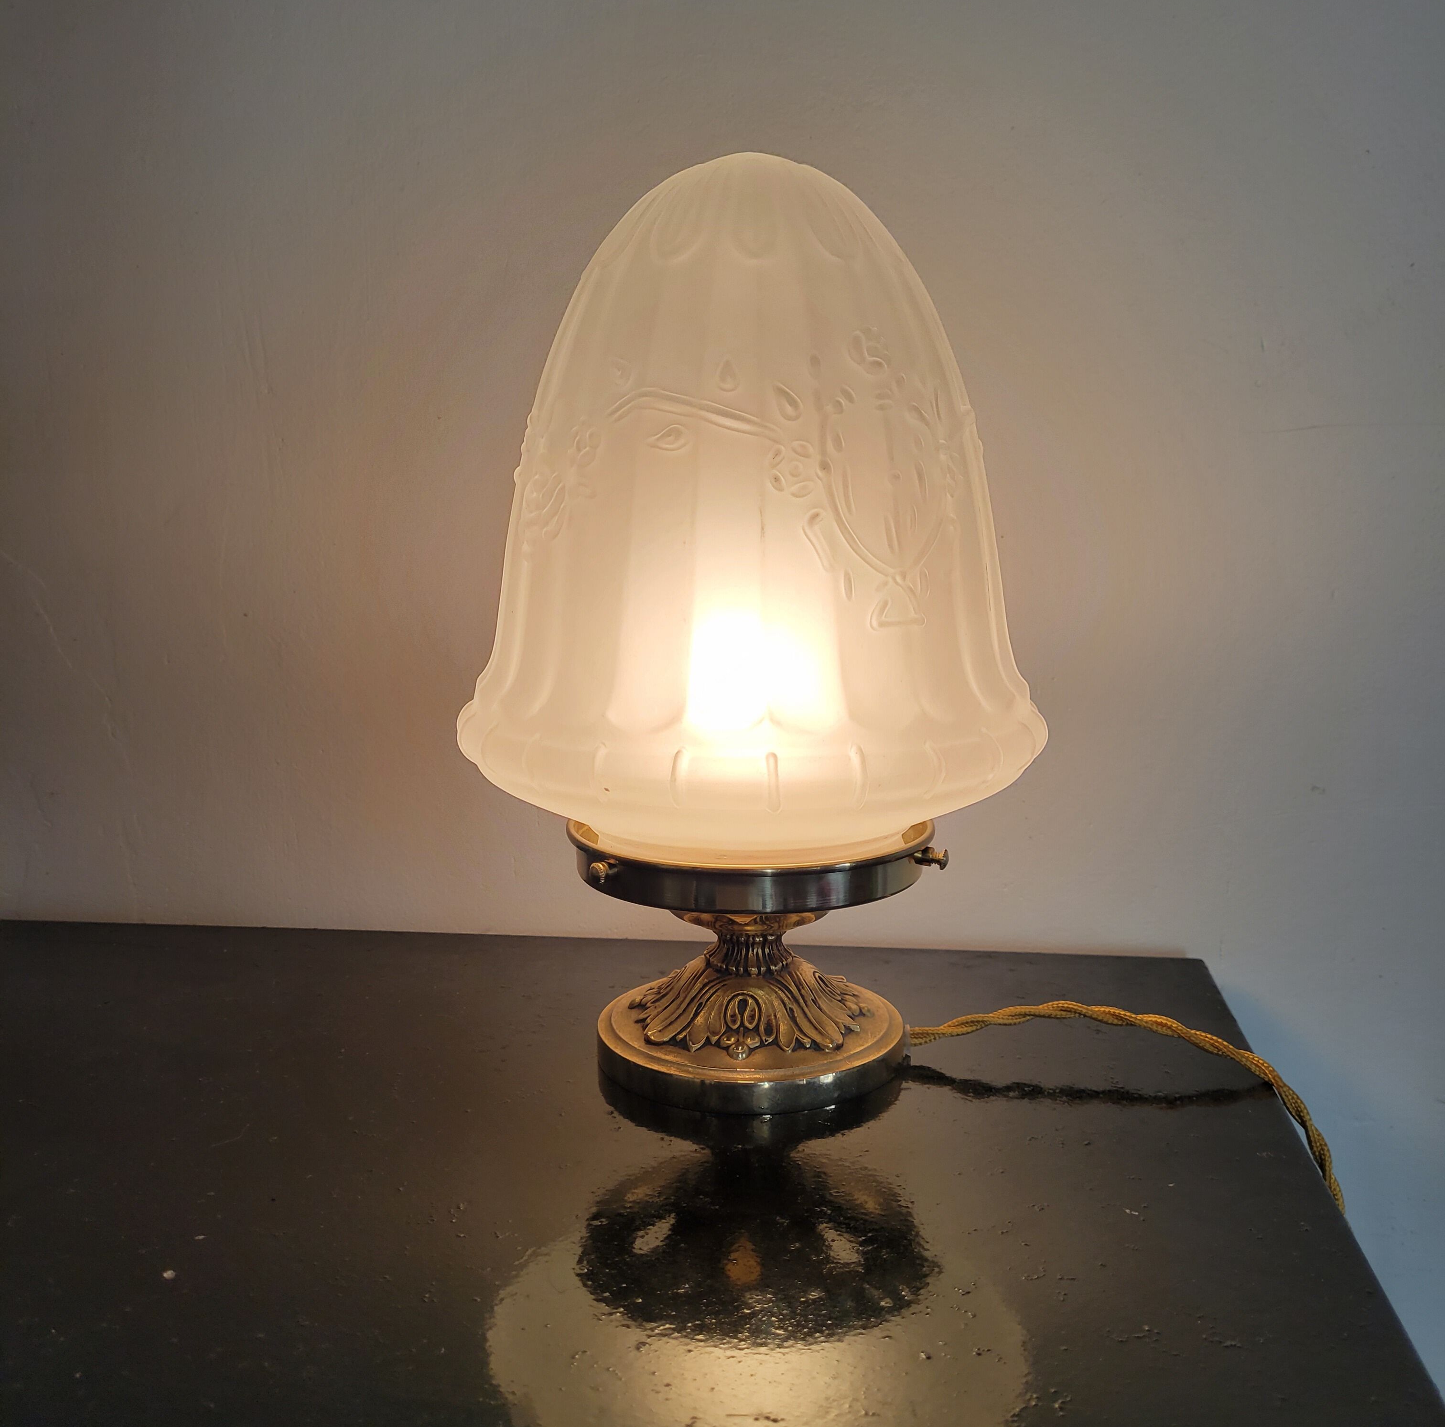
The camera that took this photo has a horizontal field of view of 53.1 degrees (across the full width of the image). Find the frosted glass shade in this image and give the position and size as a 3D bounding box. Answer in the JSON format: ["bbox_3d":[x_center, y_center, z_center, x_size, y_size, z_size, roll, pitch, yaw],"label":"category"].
[{"bbox_3d":[0.009,-0.068,0.487,0.199,0.229,0.199,0,10,1],"label":"frosted glass shade"}]

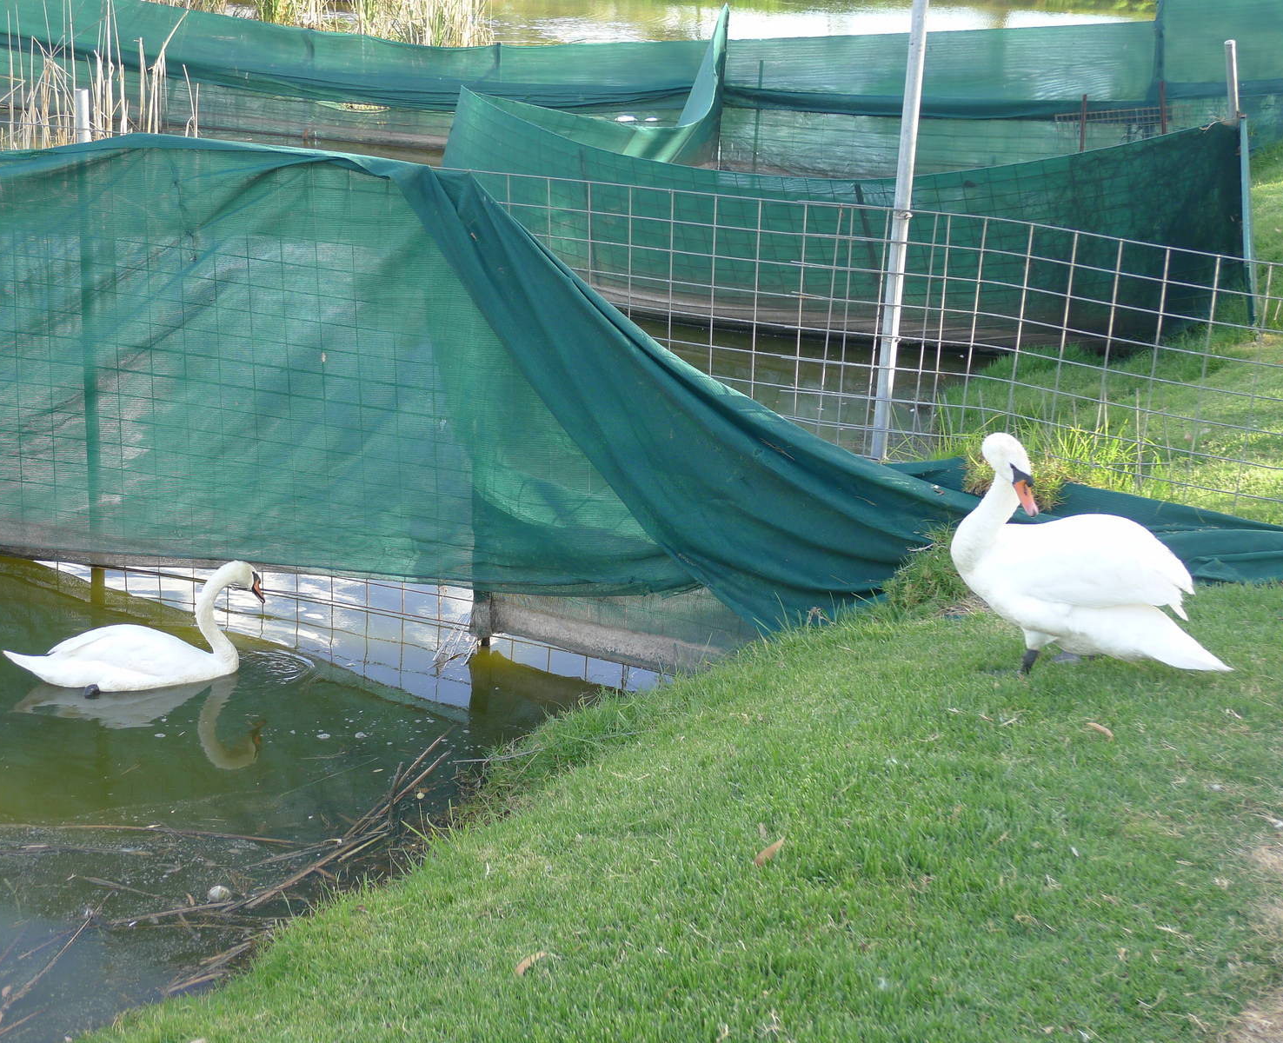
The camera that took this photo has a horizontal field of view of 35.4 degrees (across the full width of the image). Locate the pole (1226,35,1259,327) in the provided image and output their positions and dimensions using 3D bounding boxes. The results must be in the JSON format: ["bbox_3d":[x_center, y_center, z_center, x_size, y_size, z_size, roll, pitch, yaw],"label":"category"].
[{"bbox_3d":[2.811,-1.572,9.387,0.055,1.339,0.055,-9,19,4],"label":"pole"}]

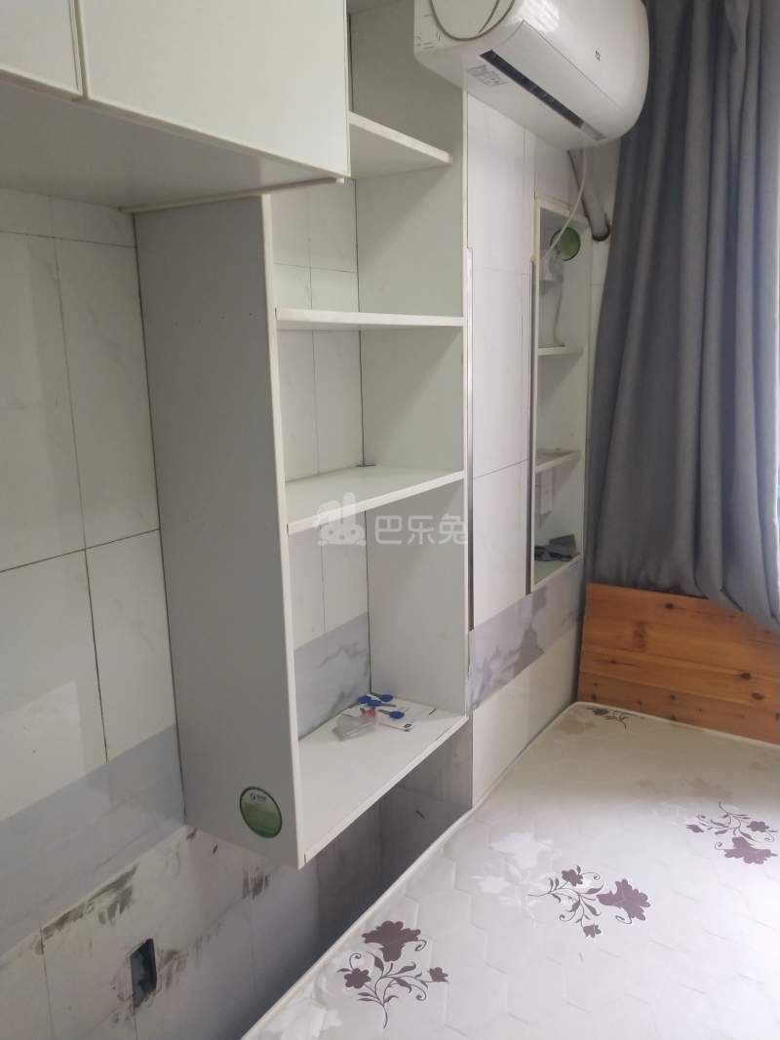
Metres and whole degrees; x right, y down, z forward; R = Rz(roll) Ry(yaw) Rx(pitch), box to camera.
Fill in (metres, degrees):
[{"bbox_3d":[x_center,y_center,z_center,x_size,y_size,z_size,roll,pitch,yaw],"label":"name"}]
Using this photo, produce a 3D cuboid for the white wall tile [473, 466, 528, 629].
[{"bbox_3d":[0.250,0.048,2.110,0.030,0.338,0.320,5,13,30],"label":"white wall tile"}]

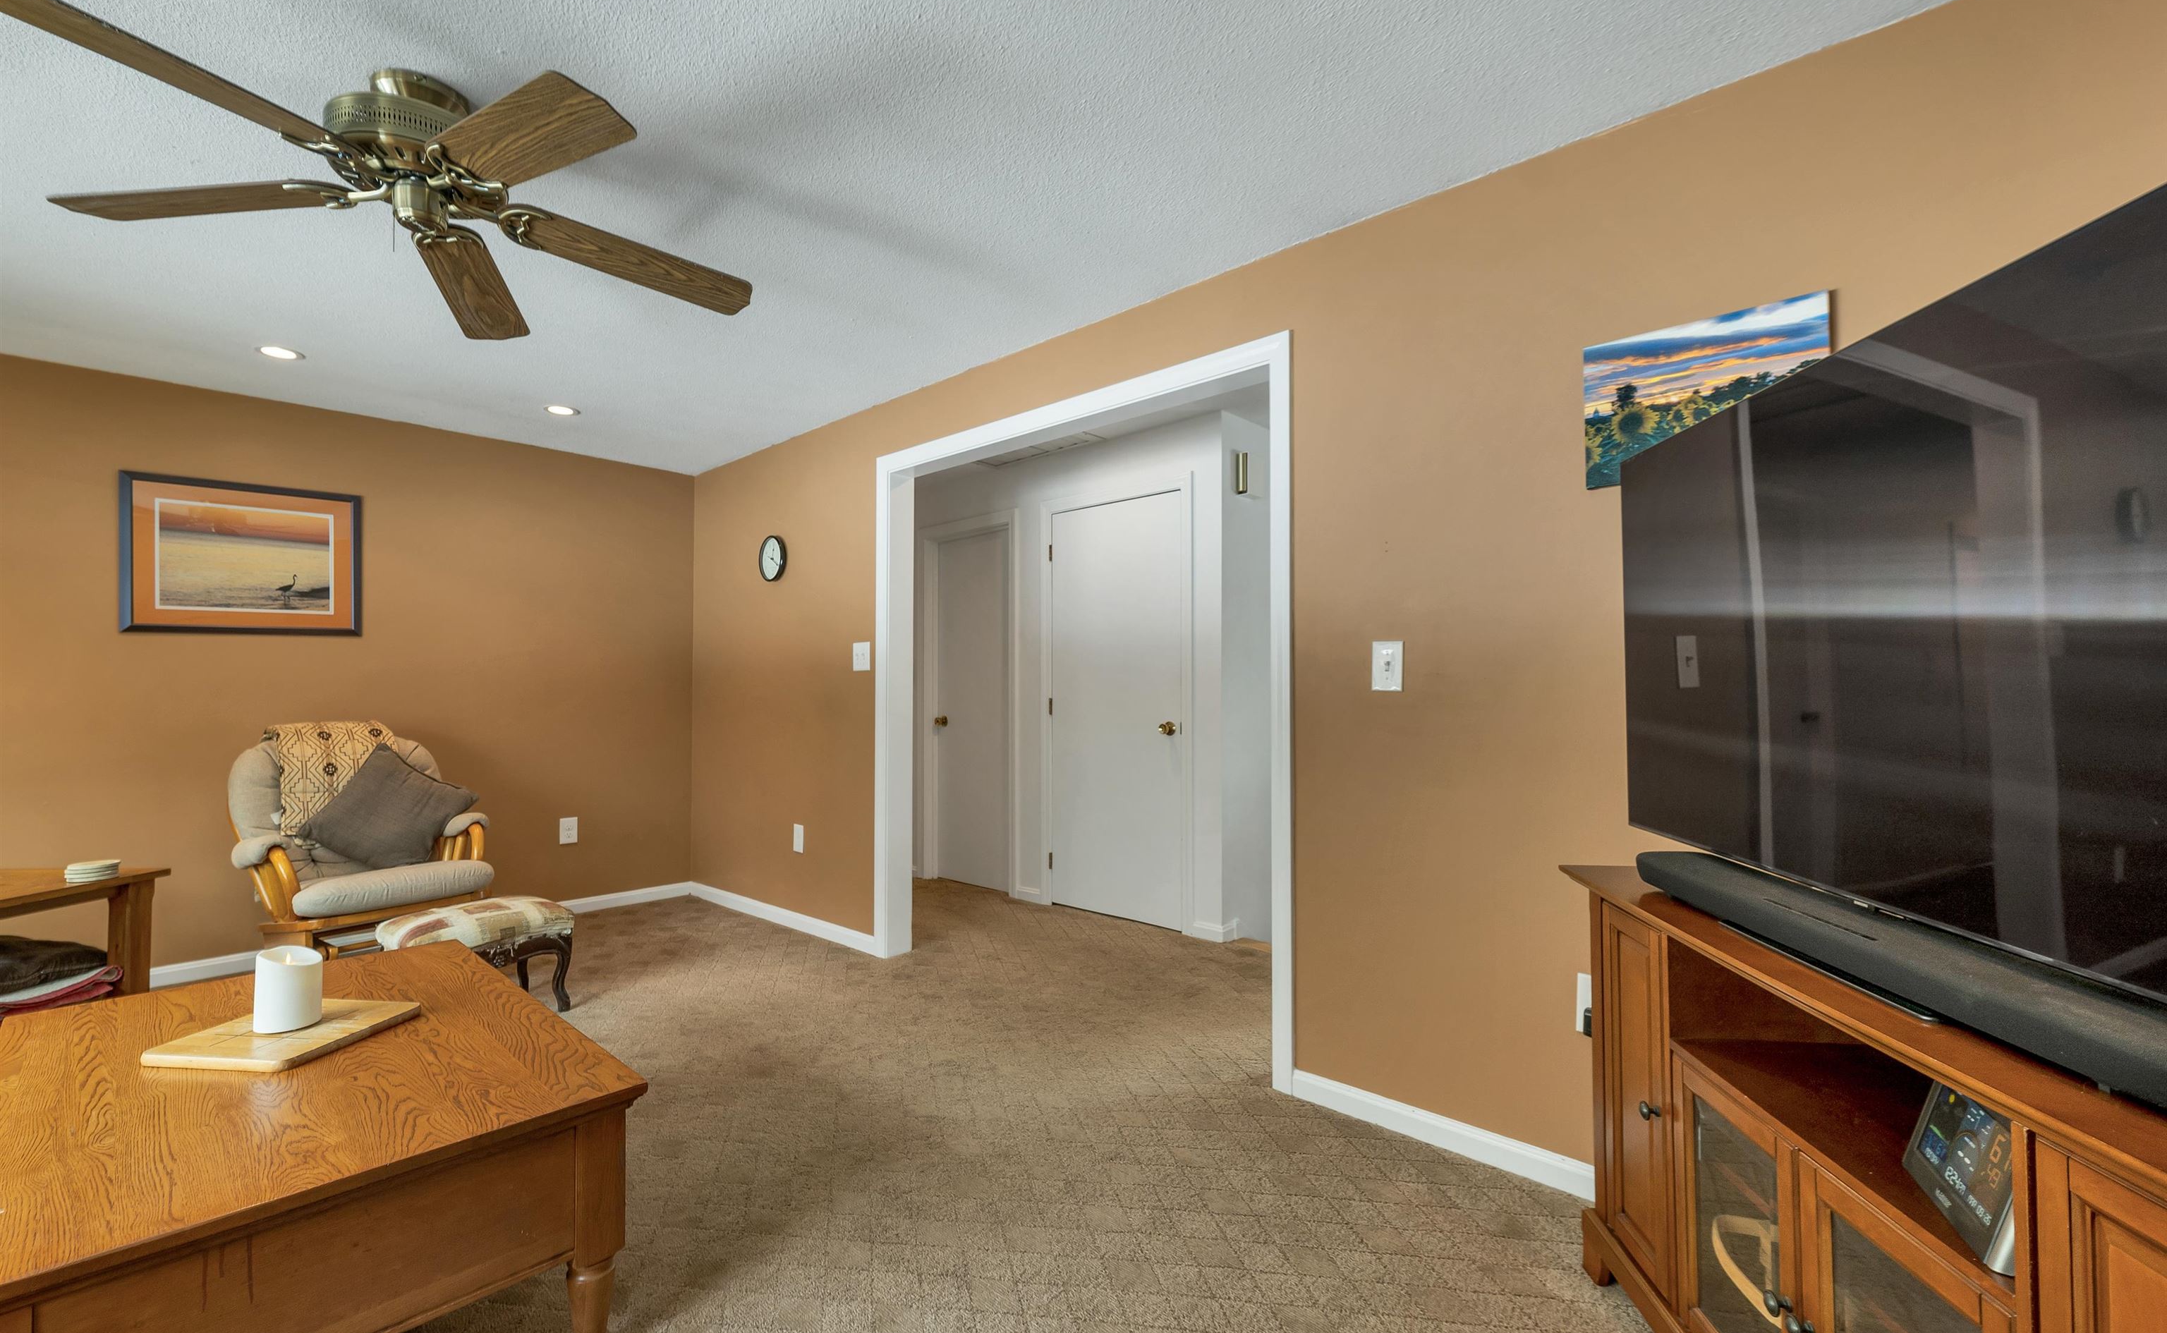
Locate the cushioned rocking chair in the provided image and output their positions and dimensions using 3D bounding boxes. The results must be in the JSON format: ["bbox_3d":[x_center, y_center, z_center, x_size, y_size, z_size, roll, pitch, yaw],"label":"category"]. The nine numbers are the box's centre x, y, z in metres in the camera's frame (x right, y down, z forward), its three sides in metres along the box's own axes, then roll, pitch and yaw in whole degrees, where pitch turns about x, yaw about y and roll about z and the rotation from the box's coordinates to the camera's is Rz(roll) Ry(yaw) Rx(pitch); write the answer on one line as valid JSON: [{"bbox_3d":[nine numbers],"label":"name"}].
[{"bbox_3d":[-2.730,0.729,3.246,0.760,1.000,0.680,-2,-2,37],"label":"cushioned rocking chair"}]

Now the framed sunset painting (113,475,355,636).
[{"bbox_3d":[-3.425,-0.436,3.464,0.027,0.613,0.701,-2,-1,44],"label":"framed sunset painting"}]

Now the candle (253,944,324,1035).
[{"bbox_3d":[-1.530,0.621,1.623,0.096,0.135,0.096,0,-2,0],"label":"candle"}]

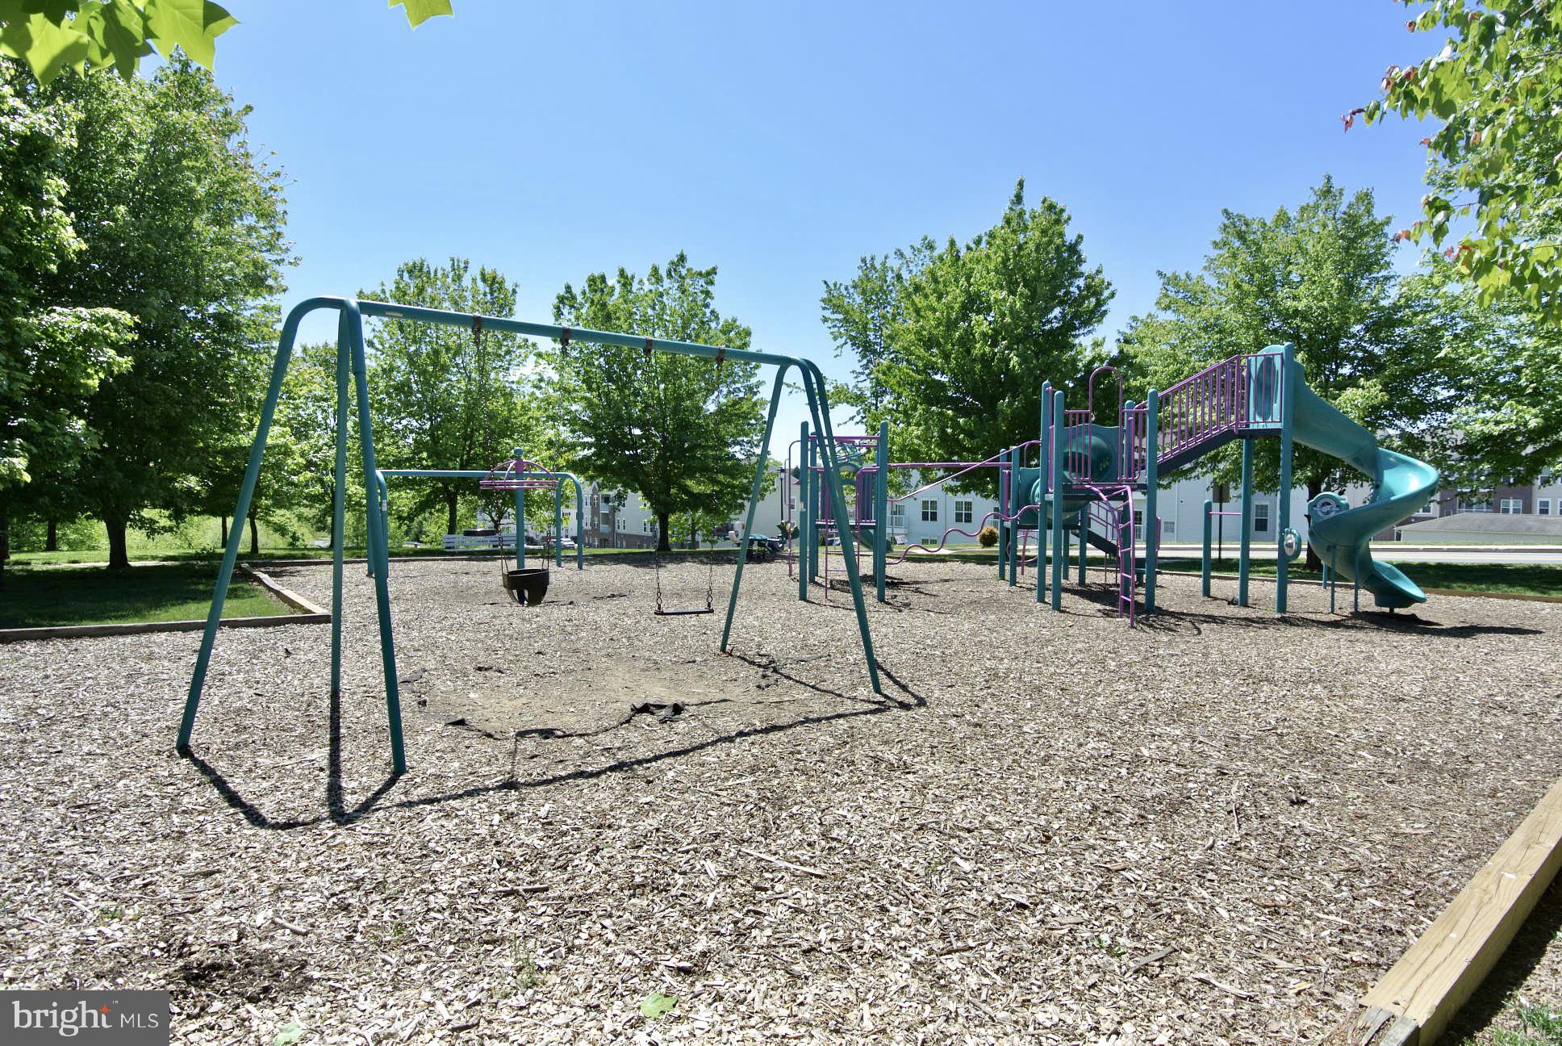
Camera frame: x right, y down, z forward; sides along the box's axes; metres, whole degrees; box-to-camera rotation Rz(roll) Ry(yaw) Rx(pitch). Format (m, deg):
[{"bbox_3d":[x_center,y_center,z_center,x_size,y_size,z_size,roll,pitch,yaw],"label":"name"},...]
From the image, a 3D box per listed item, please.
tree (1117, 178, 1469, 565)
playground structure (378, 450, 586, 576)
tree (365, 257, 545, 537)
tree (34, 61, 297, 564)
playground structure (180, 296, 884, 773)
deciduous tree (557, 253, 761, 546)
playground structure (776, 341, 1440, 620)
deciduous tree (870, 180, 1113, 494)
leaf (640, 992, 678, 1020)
[{"bbox_3d":[13.716,-3.878,20.800,7.800,10.290,7.700,0,2,0],"label":"tree"},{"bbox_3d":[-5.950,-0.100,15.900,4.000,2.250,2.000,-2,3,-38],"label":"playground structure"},{"bbox_3d":[-11.690,-4.303,28.000,6.100,10.270,6.100,0,2,0],"label":"tree"},{"bbox_3d":[-12.848,-4.256,16.000,5.000,10.360,5.000,0,2,0],"label":"tree"},{"bbox_3d":[-1.165,-0.030,5.453,4.850,2.450,2.090,-1,3,-37],"label":"playground structure"},{"bbox_3d":[-4.078,-3.995,26.000,7.000,9.780,6.800,0,2,0],"label":"deciduous tree"},{"bbox_3d":[5.150,-0.630,12.900,9.900,3.850,5.800,0,2,0],"label":"playground structure"},{"bbox_3d":[5.654,-4.095,21.000,6.400,10.020,6.400,0,2,0],"label":"deciduous tree"},{"bbox_3d":[-0.318,1.235,2.020,0.097,0.020,0.085,0,2,0],"label":"leaf"}]

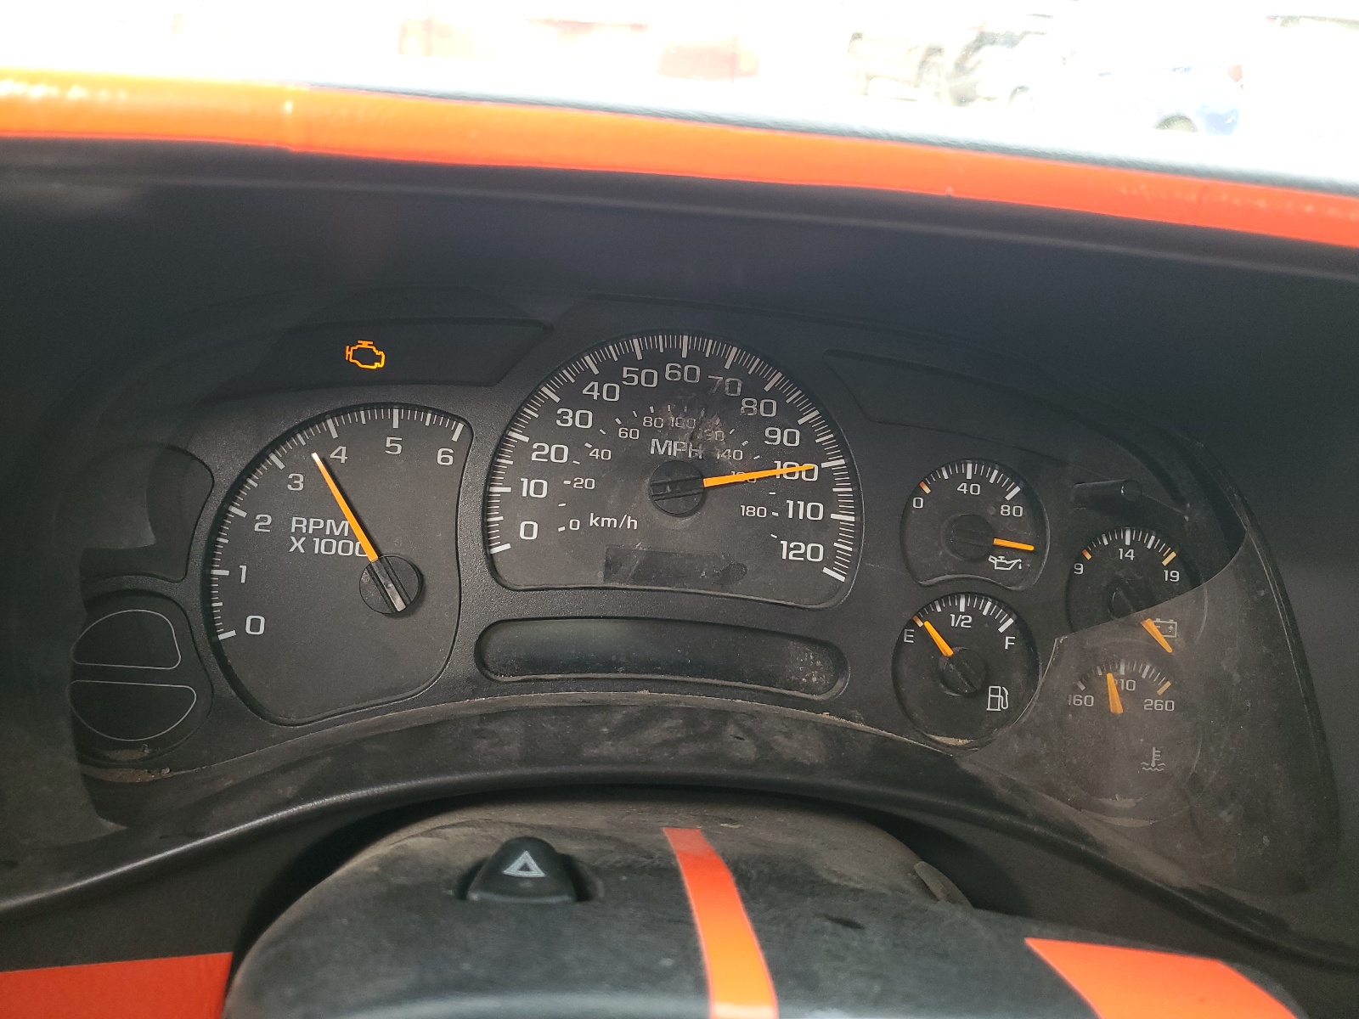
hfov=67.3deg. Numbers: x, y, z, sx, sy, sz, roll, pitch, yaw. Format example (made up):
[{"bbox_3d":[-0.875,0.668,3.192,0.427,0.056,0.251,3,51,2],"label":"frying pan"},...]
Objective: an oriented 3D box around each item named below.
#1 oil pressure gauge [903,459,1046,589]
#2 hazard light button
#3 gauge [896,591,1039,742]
[{"bbox_3d":[0.084,0.004,0.298,0.044,0.038,0.011,5,-4,-9],"label":"oil pressure gauge"},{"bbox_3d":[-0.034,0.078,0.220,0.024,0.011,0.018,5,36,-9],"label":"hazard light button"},{"bbox_3d":[0.081,0.046,0.296,0.044,0.043,0.011,5,-4,-9],"label":"gauge"}]

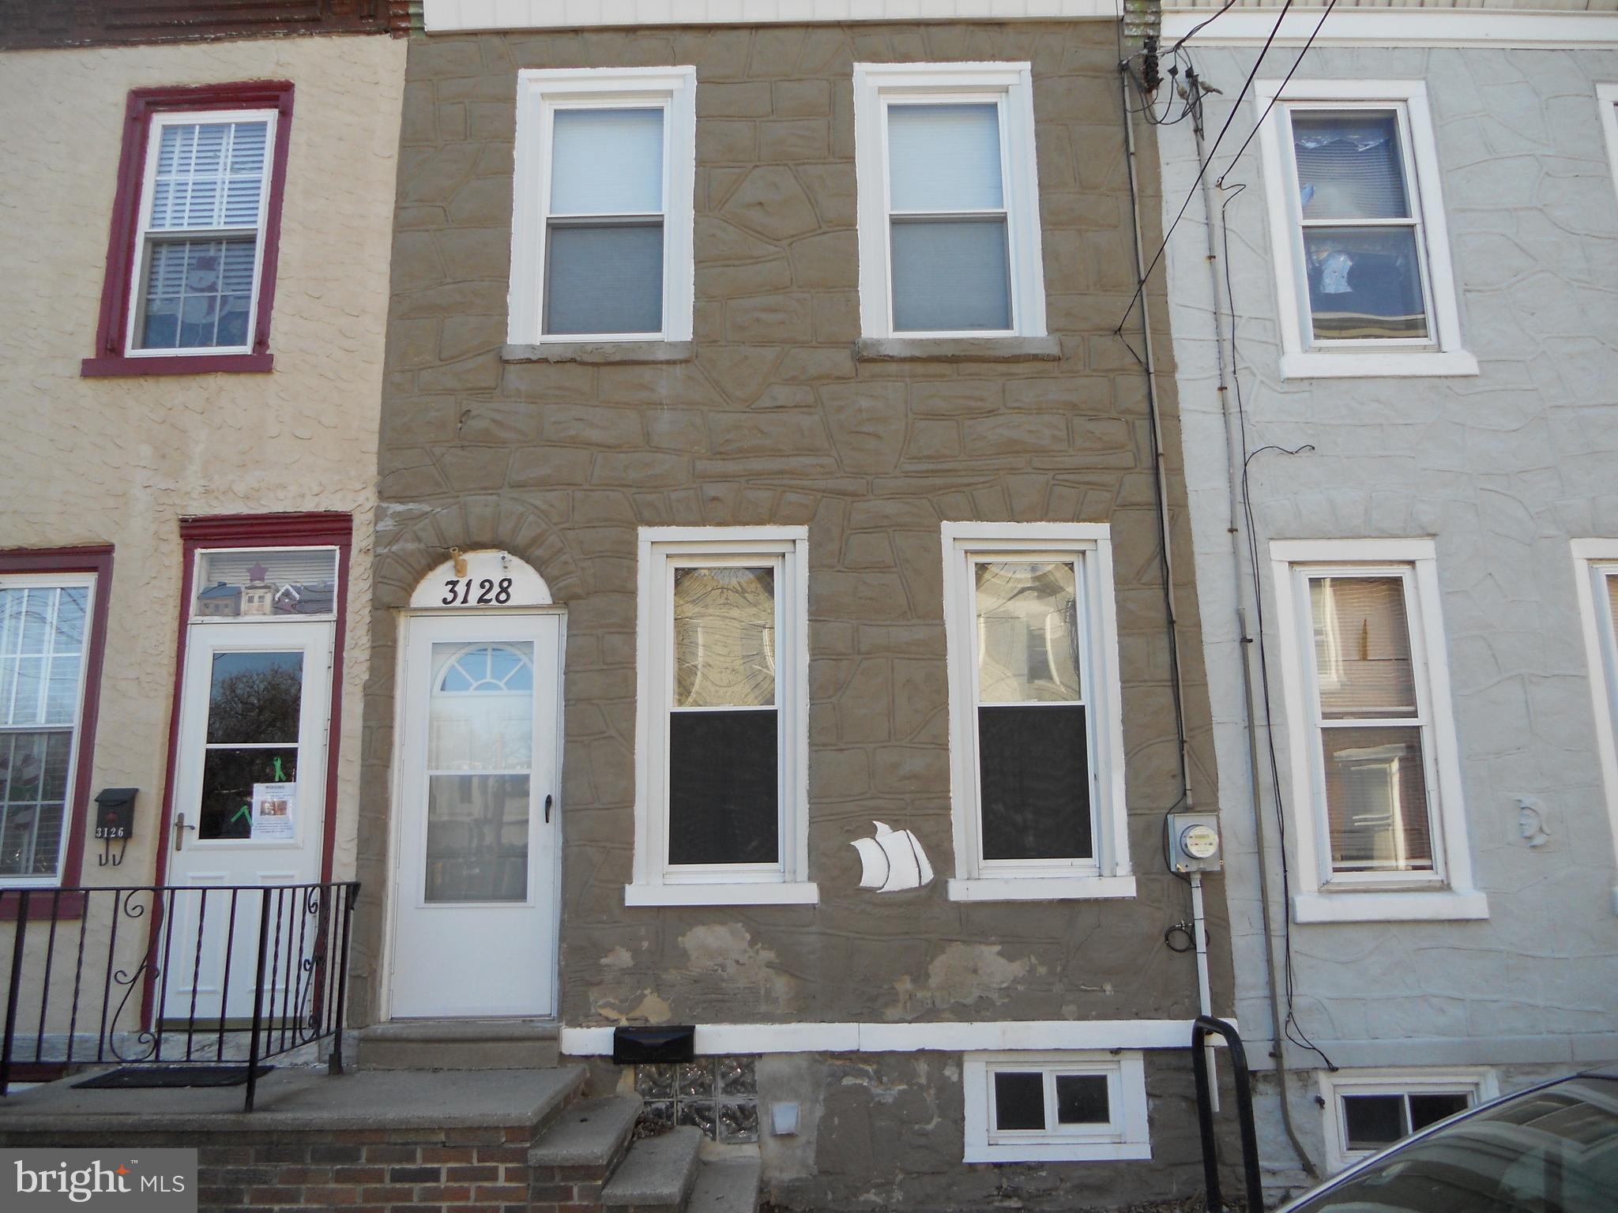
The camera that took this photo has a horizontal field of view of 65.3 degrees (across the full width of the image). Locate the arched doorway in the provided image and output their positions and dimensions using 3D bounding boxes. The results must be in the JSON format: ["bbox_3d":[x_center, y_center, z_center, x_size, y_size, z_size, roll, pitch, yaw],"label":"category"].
[{"bbox_3d":[-1.698,0.878,6.538,0.844,2.402,0.160,-1,-12,0],"label":"arched doorway"}]

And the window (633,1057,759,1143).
[{"bbox_3d":[-0.549,2.418,6.213,0.599,0.403,0.100,-1,-12,0],"label":"window"}]

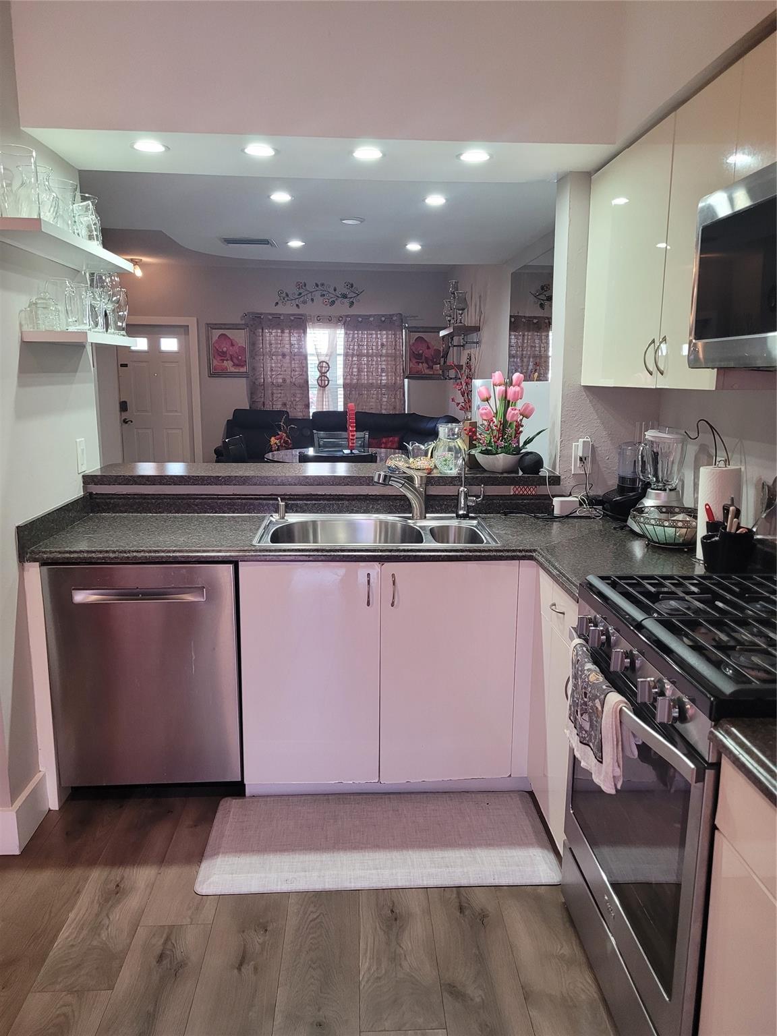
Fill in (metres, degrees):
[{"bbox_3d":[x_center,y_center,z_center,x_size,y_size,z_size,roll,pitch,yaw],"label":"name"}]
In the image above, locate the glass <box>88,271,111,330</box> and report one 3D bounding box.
[{"bbox_3d":[-1.040,-0.770,2.800,0.086,0.221,0.086,0,11,-3],"label":"glass"}]

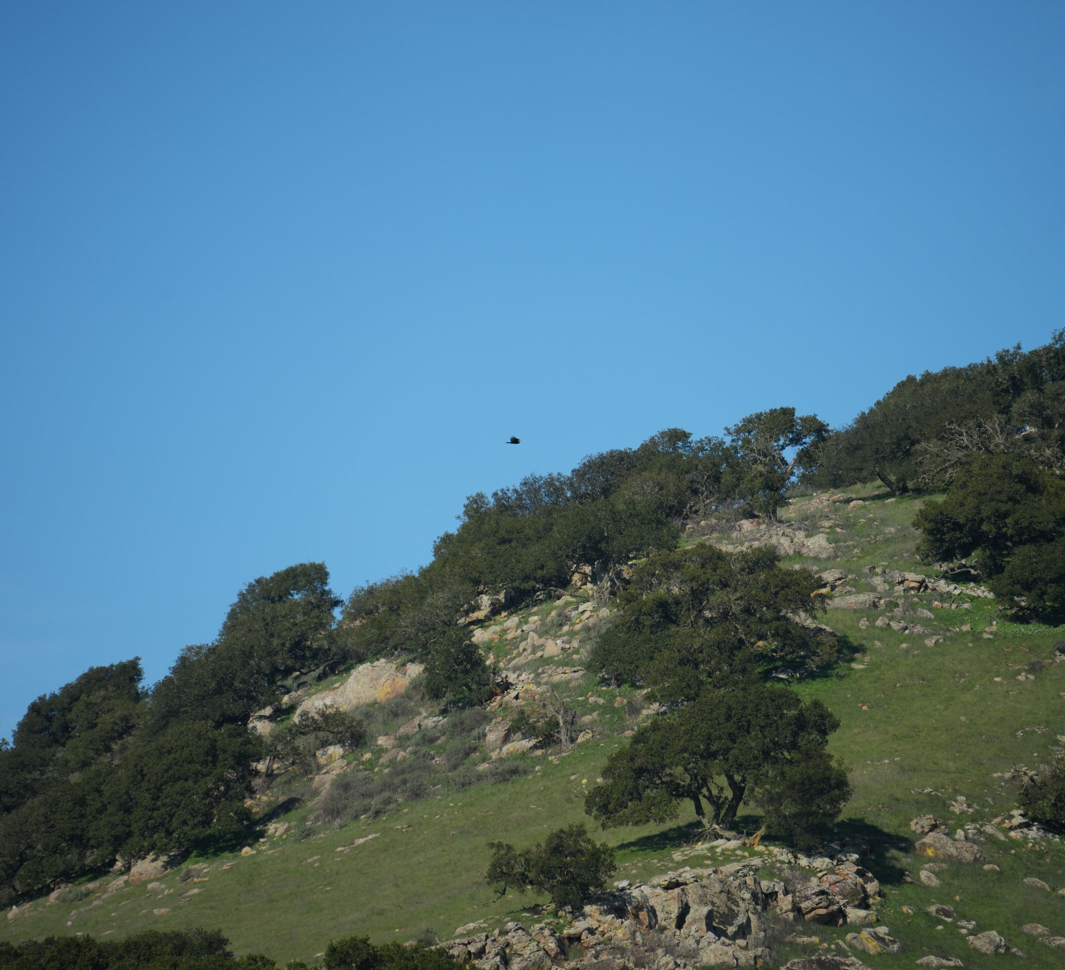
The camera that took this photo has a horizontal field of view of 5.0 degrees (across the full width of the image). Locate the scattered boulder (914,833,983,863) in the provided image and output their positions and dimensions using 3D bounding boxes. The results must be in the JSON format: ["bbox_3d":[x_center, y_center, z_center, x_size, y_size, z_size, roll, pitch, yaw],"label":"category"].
[{"bbox_3d":[17.111,14.943,498.633,2.852,1.301,1.900,0,-7,0],"label":"scattered boulder"}]

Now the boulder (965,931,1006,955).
[{"bbox_3d":[18.122,18.288,484.433,1.590,0.983,1.300,0,-7,0],"label":"boulder"}]

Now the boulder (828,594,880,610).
[{"bbox_3d":[14.154,5.144,532.500,2.197,0.720,1.500,0,-7,0],"label":"boulder"}]

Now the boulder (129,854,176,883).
[{"bbox_3d":[-16.122,16.224,512.533,2.018,1.337,1.600,0,-7,0],"label":"boulder"}]

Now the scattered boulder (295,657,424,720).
[{"bbox_3d":[-7.552,8.918,528.200,5.745,2.756,3.600,0,-7,0],"label":"scattered boulder"}]

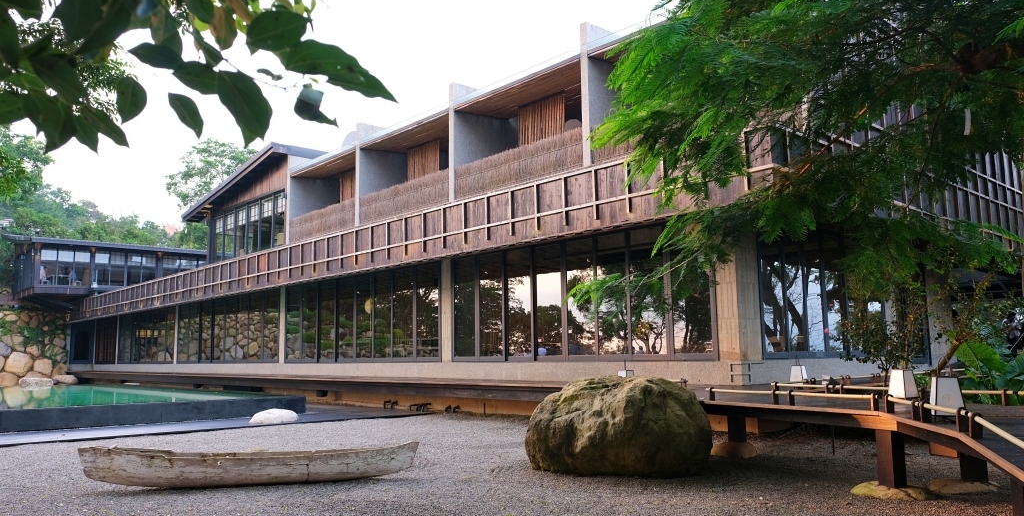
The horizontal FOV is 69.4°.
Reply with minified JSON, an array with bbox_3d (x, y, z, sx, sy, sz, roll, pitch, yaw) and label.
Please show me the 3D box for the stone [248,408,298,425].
[{"bbox_3d":[-5.710,3.783,17.700,1.120,0.340,0.750,1,-8,-18],"label":"stone"}]

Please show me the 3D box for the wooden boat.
[{"bbox_3d":[-3.280,2.585,9.300,4.130,0.470,0.680,-1,-7,-2],"label":"wooden boat"}]

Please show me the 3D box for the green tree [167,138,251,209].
[{"bbox_3d":[-25.285,-6.416,62.000,7.000,7.000,6.500,2,-8,-22],"label":"green tree"}]

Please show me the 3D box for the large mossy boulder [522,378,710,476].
[{"bbox_3d":[1.427,2.232,10.000,2.360,1.190,1.800,-2,-7,6],"label":"large mossy boulder"}]

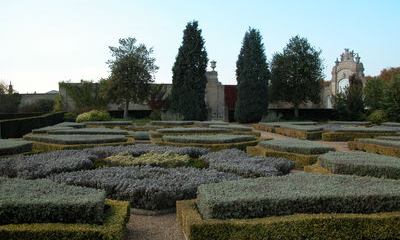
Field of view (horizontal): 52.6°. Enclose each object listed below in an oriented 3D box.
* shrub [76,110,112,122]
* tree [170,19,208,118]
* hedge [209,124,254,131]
[{"bbox_3d":[-10.300,-0.320,39.300,3.300,1.250,2.400,0,2,0],"label":"shrub"},{"bbox_3d":[-1.170,-4.900,40.800,3.900,10.300,3.900,0,2,0],"label":"tree"},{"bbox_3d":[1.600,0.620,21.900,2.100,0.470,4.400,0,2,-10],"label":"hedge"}]

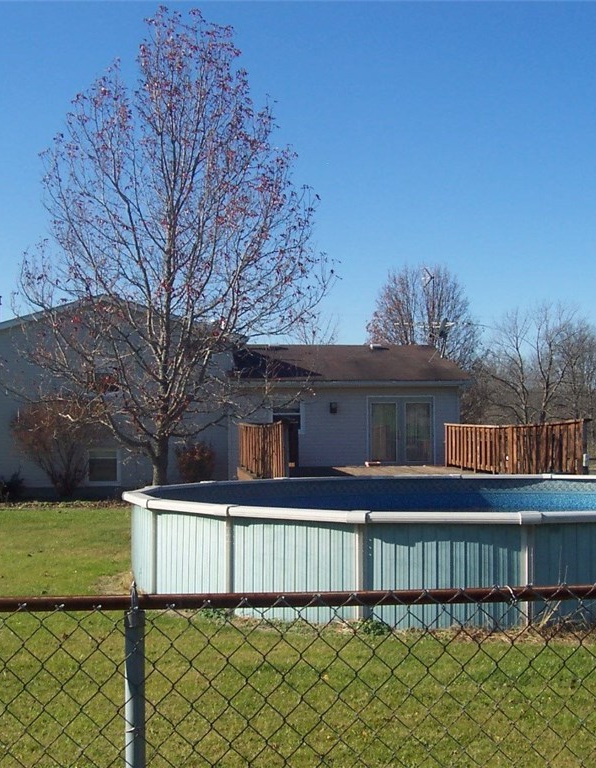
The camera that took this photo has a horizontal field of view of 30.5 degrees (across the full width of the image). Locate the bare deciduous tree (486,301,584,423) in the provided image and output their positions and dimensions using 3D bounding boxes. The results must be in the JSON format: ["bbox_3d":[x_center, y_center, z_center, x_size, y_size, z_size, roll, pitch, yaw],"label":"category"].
[{"bbox_3d":[13.454,0.179,62.000,5.780,9.590,5.600,0,-3,0],"label":"bare deciduous tree"}]

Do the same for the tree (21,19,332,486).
[{"bbox_3d":[-2.686,-2.571,24.200,6.990,11.460,6.500,0,-3,0],"label":"tree"}]

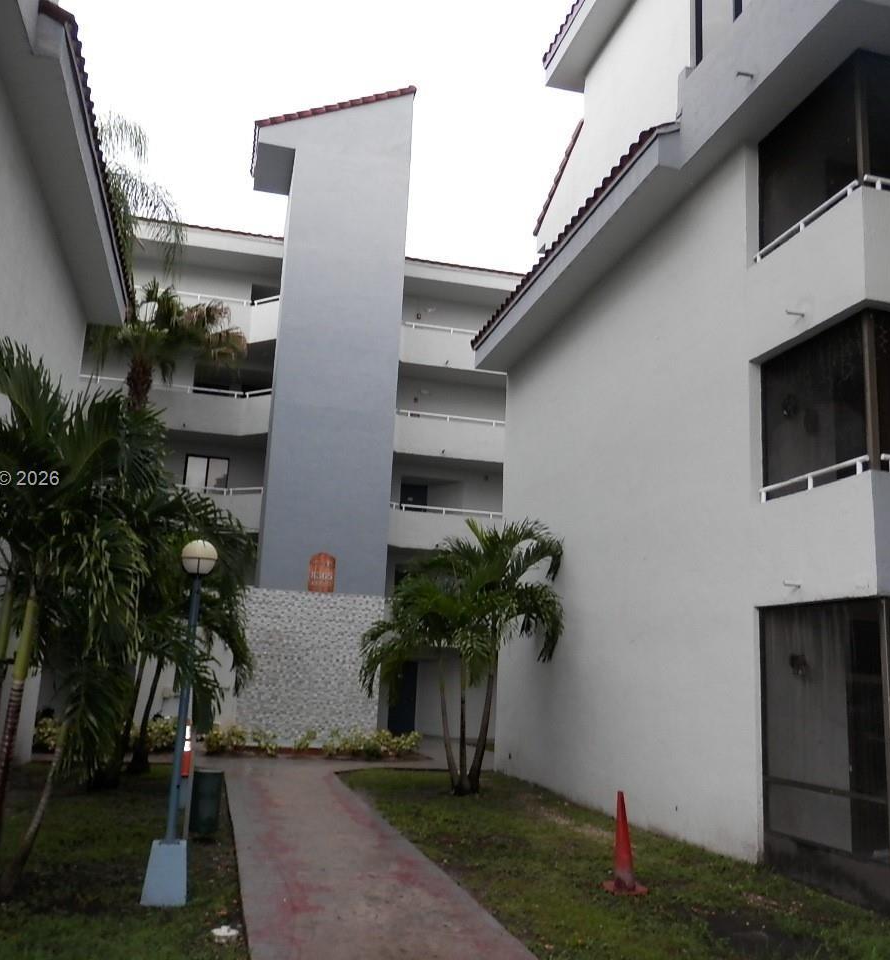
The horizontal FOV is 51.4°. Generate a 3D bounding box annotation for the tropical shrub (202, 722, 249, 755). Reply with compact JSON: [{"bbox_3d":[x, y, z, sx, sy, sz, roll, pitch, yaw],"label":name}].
[{"bbox_3d":[-4.166,4.907,17.546,0.893,0.589,0.750,5,-12,-14],"label":"tropical shrub"}]

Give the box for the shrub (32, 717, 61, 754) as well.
[{"bbox_3d":[-7.020,4.518,16.284,0.518,0.615,0.600,5,-12,-14],"label":"shrub"}]

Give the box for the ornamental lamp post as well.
[{"bbox_3d":[-1.835,1.653,6.592,0.310,2.504,0.310,3,-12,-2],"label":"ornamental lamp post"}]

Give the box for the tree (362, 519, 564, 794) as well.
[{"bbox_3d":[0.248,2.490,13.418,2.750,3.902,2.700,5,-12,-14],"label":"tree"}]

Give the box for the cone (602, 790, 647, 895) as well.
[{"bbox_3d":[1.412,2.847,7.308,0.360,0.720,0.360,0,-12,11],"label":"cone"}]

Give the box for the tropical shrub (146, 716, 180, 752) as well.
[{"bbox_3d":[-5.197,4.680,17.066,0.579,0.680,0.650,5,-12,-14],"label":"tropical shrub"}]

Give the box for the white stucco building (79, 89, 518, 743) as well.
[{"bbox_3d":[-3.502,-1.586,24.961,11.500,16.380,7.000,5,-12,-14],"label":"white stucco building"}]

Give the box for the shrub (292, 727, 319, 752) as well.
[{"bbox_3d":[-2.758,5.131,18.276,0.543,0.499,0.500,5,-12,-14],"label":"shrub"}]

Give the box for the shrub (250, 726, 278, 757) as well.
[{"bbox_3d":[-3.478,5.011,17.715,0.526,0.558,0.550,5,-12,-14],"label":"shrub"}]

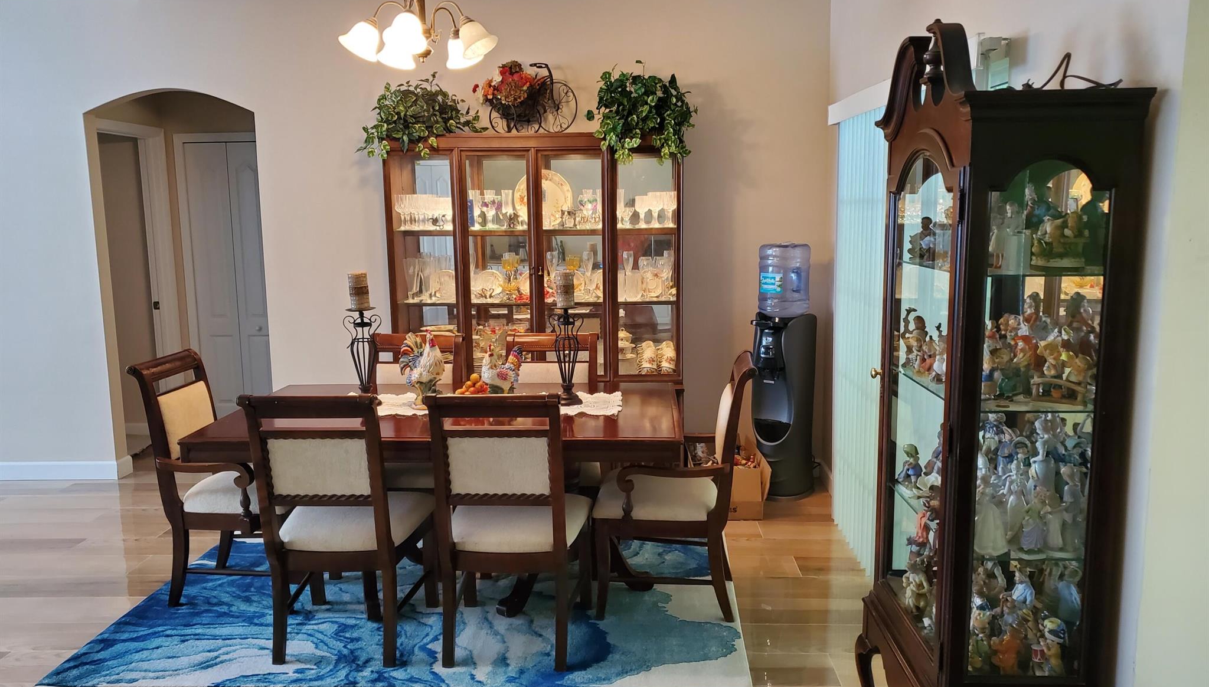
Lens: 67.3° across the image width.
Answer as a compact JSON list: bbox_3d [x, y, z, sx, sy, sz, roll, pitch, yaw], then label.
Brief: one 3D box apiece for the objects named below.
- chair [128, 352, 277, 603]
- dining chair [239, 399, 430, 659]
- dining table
[{"bbox_3d":[-1.500,0.542,3.740,0.624,0.976,0.585,0,9,3],"label":"chair"},{"bbox_3d":[-0.933,0.603,3.302,0.510,0.976,0.604,0,9,3],"label":"dining chair"},{"bbox_3d":[-0.603,0.640,3.796,1.794,0.747,1.053,0,9,2],"label":"dining table"}]

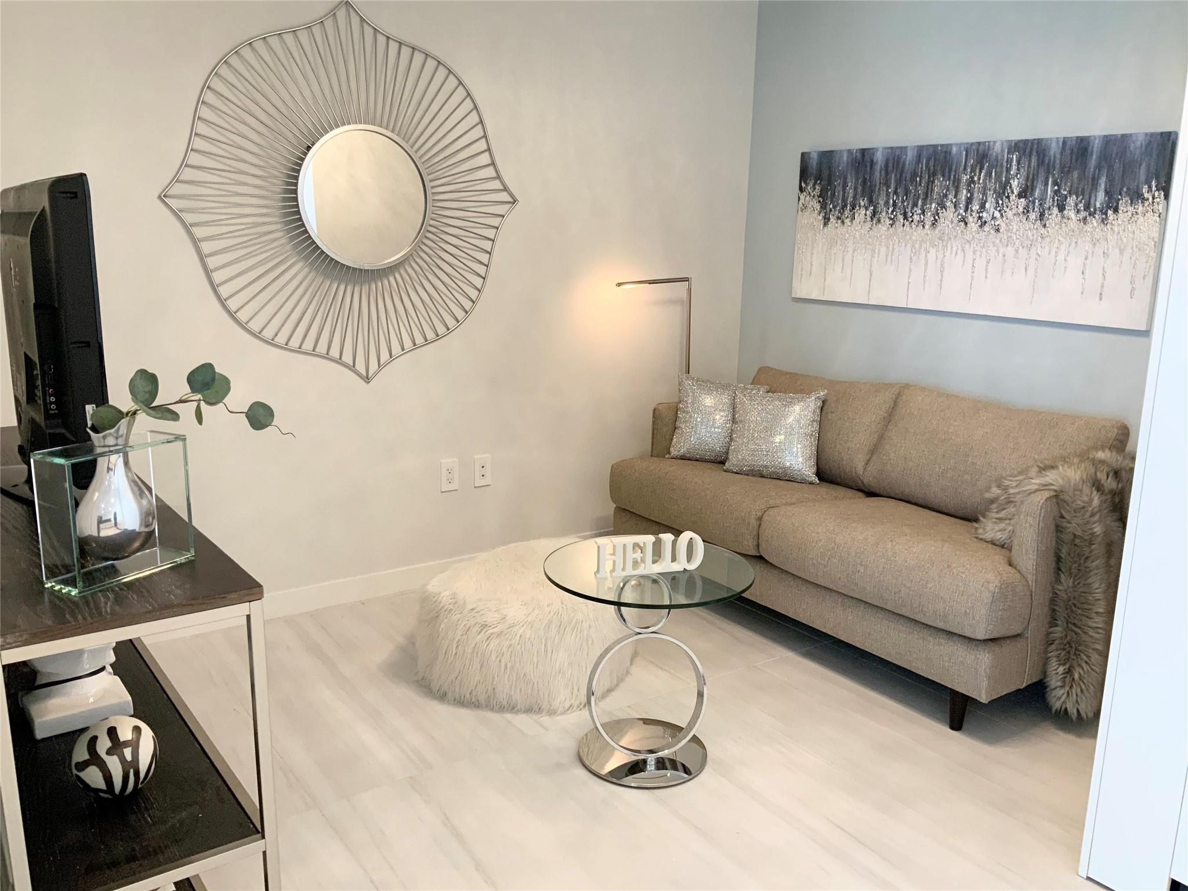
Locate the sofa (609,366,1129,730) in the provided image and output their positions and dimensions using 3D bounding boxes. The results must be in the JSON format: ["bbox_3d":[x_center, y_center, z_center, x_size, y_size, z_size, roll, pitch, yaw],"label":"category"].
[{"bbox_3d":[0.933,0.236,3.629,0.870,0.840,1.740,-8,16,-35],"label":"sofa"}]

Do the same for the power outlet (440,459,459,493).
[{"bbox_3d":[-0.569,0.120,3.934,0.076,0.124,0.008,-8,16,-35],"label":"power outlet"}]

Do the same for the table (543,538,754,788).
[{"bbox_3d":[0.141,0.586,2.693,0.554,0.544,0.554,1,13,0],"label":"table"}]

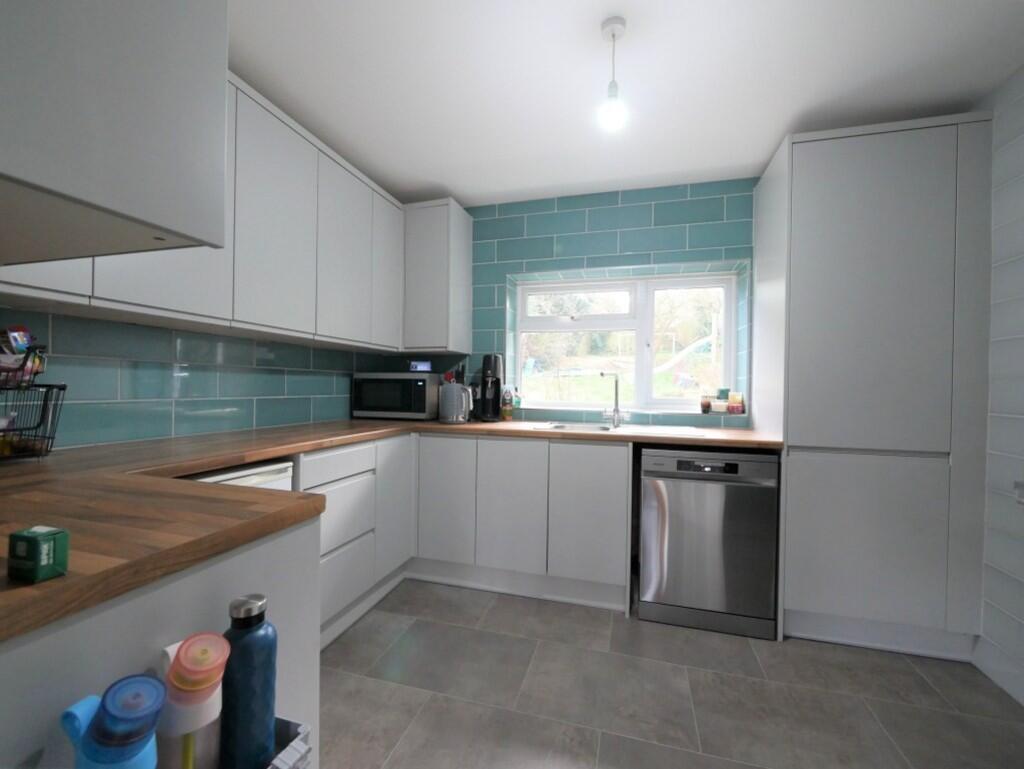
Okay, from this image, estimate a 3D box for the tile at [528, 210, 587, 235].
[{"bbox_3d":[0.289,-1.051,2.717,0.400,0.150,0.010,1,0,15],"label":"tile"}]

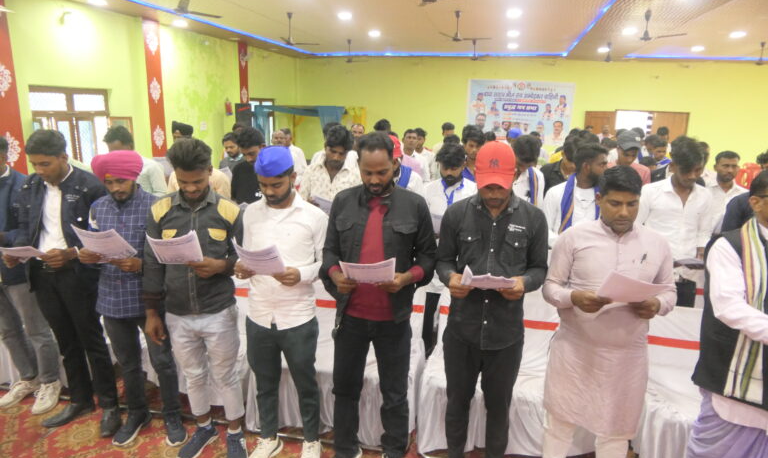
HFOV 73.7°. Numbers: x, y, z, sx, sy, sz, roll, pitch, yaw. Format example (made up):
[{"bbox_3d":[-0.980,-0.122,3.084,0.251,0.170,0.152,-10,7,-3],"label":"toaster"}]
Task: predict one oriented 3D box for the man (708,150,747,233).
[{"bbox_3d":[2.320,0.276,3.543,0.500,1.610,0.330,4,14,11],"label":"man"}]

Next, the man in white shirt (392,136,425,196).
[{"bbox_3d":[0.020,0.209,3.545,0.500,1.700,0.400,4,13,8],"label":"man in white shirt"}]

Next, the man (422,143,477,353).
[{"bbox_3d":[0.393,0.268,3.291,0.500,1.620,0.370,4,14,11],"label":"man"}]

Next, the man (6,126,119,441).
[{"bbox_3d":[-1.808,0.316,2.869,0.520,1.700,0.450,6,14,17],"label":"man"}]

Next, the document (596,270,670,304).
[{"bbox_3d":[0.970,0.226,1.974,0.220,0.020,0.280,2,-27,-1],"label":"document"}]

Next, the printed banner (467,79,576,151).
[{"bbox_3d":[3.794,-3.281,14.455,2.899,1.702,0.030,5,14,13],"label":"printed banner"}]

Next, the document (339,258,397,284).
[{"bbox_3d":[-0.064,0.177,2.082,0.225,0.040,0.270,2,-25,3],"label":"document"}]

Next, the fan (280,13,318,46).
[{"bbox_3d":[-1.771,-3.799,9.700,1.150,0.590,1.150,4,14,11],"label":"fan"}]

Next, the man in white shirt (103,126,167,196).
[{"bbox_3d":[-1.773,0.112,3.610,0.500,1.641,0.370,4,14,11],"label":"man in white shirt"}]

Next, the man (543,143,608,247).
[{"bbox_3d":[1.250,0.266,3.492,0.500,1.680,0.400,4,13,8],"label":"man"}]

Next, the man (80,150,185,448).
[{"bbox_3d":[-1.300,0.409,2.701,0.520,1.630,0.450,4,14,11],"label":"man"}]

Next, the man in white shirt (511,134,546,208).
[{"bbox_3d":[0.964,0.163,3.845,0.500,1.700,0.400,6,14,20],"label":"man in white shirt"}]

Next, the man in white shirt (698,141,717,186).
[{"bbox_3d":[2.812,0.023,4.788,0.480,1.640,0.380,4,14,11],"label":"man in white shirt"}]

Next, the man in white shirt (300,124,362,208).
[{"bbox_3d":[-0.360,0.173,3.428,0.500,1.695,0.370,4,14,11],"label":"man in white shirt"}]

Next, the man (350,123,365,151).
[{"bbox_3d":[-0.374,-0.589,6.990,0.480,1.660,0.360,4,13,8],"label":"man"}]

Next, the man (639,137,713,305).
[{"bbox_3d":[1.669,0.327,3.033,0.500,1.706,0.370,4,14,11],"label":"man"}]

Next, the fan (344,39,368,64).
[{"bbox_3d":[-0.896,-4.680,13.500,1.150,0.620,1.150,5,14,13],"label":"fan"}]

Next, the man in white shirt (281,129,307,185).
[{"bbox_3d":[-1.200,-0.521,6.528,0.500,1.557,0.300,4,14,11],"label":"man in white shirt"}]

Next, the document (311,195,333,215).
[{"bbox_3d":[-0.318,-0.118,3.101,0.210,0.020,0.280,6,-31,19],"label":"document"}]

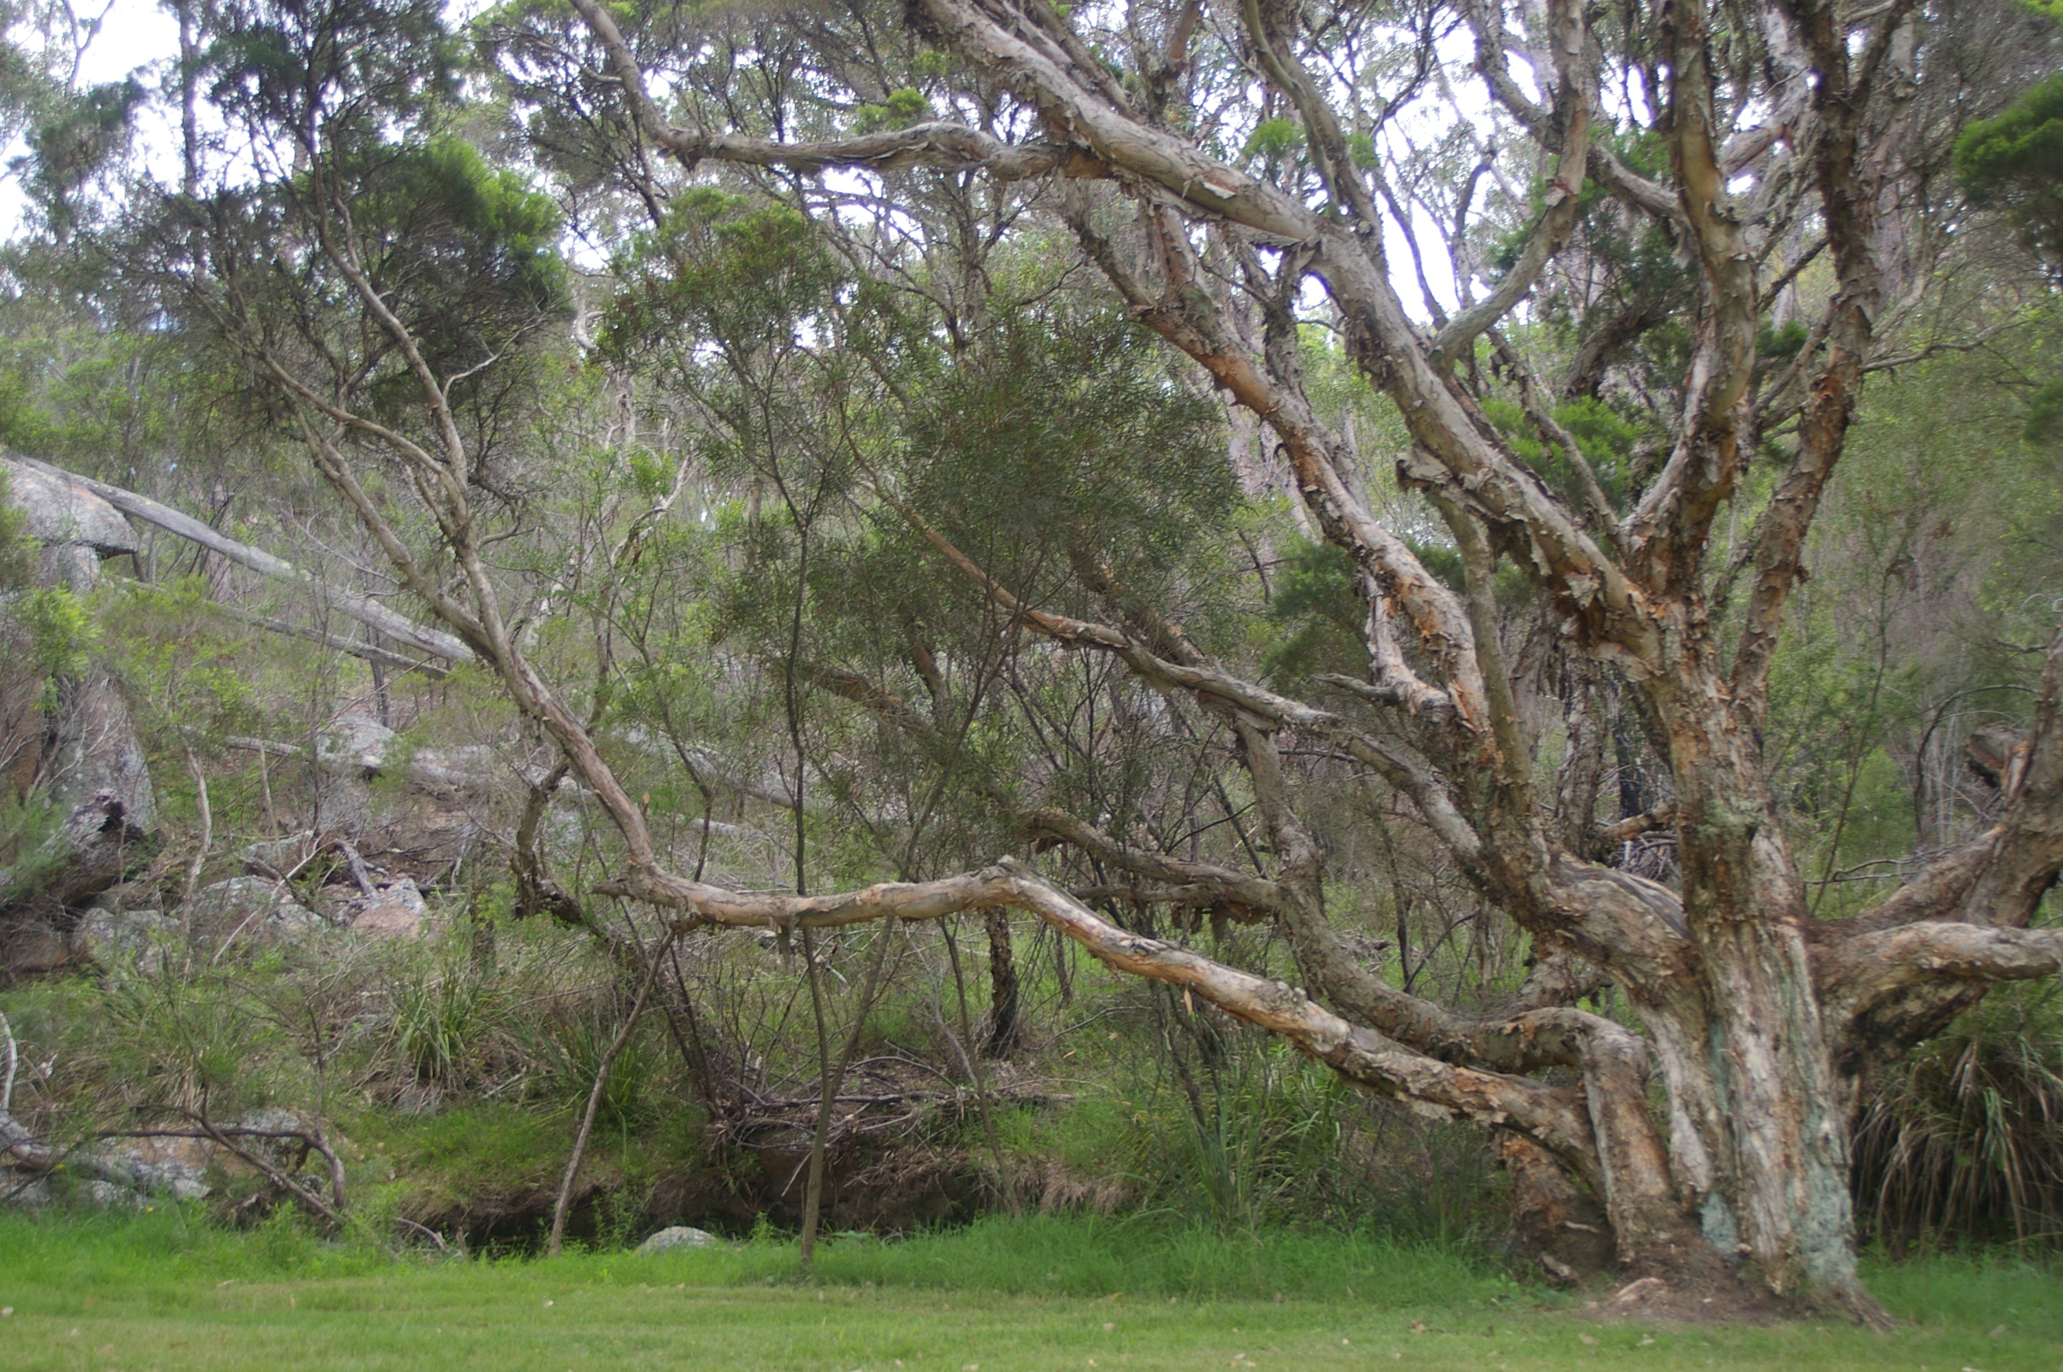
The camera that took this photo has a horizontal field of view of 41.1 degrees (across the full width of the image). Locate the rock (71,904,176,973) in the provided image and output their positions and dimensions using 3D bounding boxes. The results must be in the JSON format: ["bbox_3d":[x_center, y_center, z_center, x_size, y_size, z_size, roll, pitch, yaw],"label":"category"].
[{"bbox_3d":[-6.439,1.790,19.500,0.743,0.492,0.580,2,-5,-18],"label":"rock"}]

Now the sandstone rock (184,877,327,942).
[{"bbox_3d":[-5.648,1.625,20.000,1.032,0.481,0.700,1,-5,-16],"label":"sandstone rock"}]

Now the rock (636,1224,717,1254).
[{"bbox_3d":[-1.875,2.917,14.500,0.425,0.168,0.340,1,-5,-7],"label":"rock"}]

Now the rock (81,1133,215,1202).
[{"bbox_3d":[-5.290,2.871,16.400,0.798,0.393,0.550,2,-5,-18],"label":"rock"}]

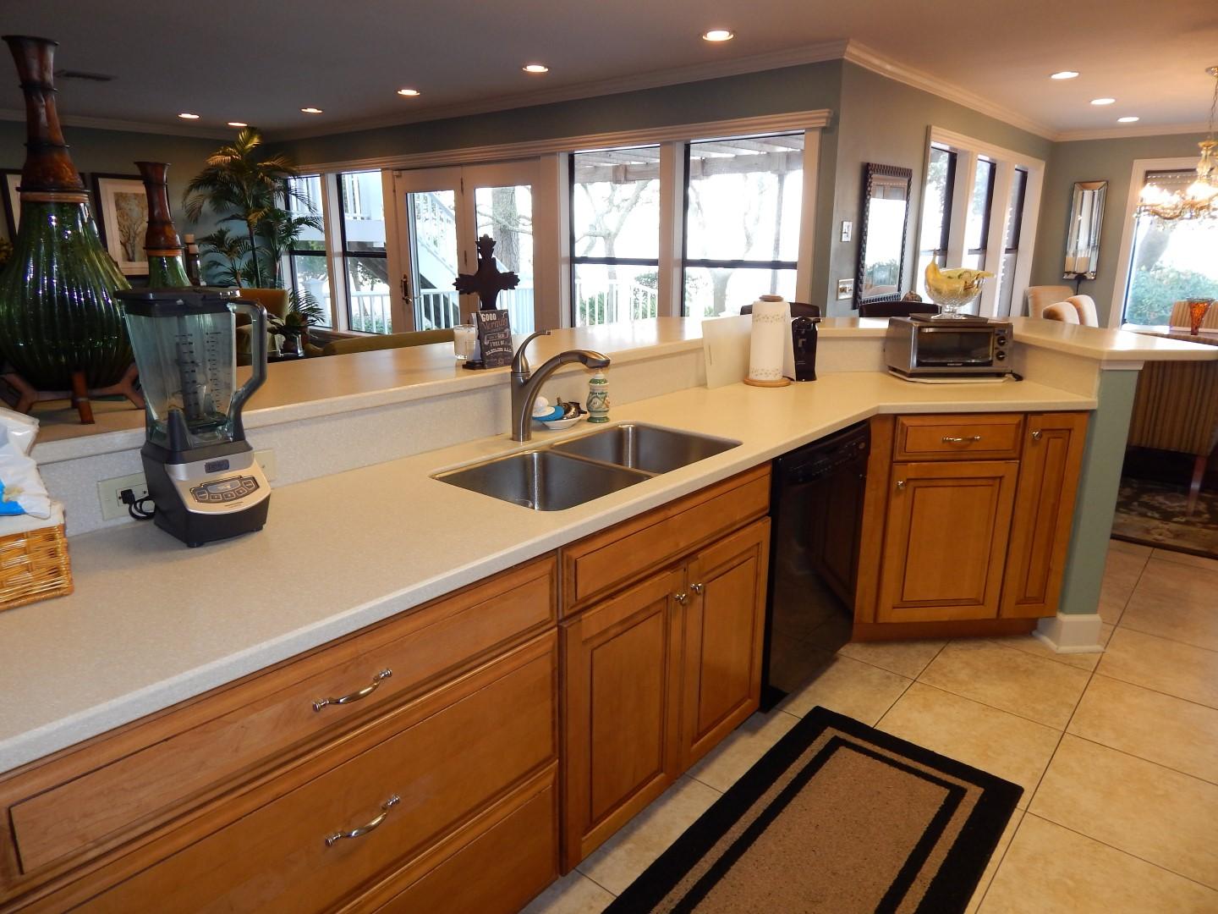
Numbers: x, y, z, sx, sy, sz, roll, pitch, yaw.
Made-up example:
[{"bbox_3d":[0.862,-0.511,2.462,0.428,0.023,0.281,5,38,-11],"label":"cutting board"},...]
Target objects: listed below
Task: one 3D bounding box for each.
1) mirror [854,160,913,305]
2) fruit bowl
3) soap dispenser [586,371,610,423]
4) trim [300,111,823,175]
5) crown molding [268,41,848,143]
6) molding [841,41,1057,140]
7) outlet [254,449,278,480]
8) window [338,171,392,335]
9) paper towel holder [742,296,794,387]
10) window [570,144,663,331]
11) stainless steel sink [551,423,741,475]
[{"bbox_3d":[1.686,-1.359,4.983,0.045,0.800,0.680,12,19,38],"label":"mirror"},{"bbox_3d":[1.455,-0.695,3.352,0.256,0.218,0.256,12,19,38],"label":"fruit bowl"},{"bbox_3d":[-0.032,-0.190,2.389,0.068,0.170,0.068,0,15,0],"label":"soap dispenser"},{"bbox_3d":[-0.963,-2.329,6.203,5.670,0.095,0.065,12,19,38],"label":"trim"},{"bbox_3d":[-1.088,-2.672,6.206,6.200,0.087,0.085,12,19,38],"label":"crown molding"},{"bbox_3d":[2.827,-2.642,6.124,0.085,0.082,4.930,12,19,38],"label":"molding"},{"bbox_3d":[-0.751,0.029,1.701,0.008,0.070,0.114,12,19,38],"label":"outlet"},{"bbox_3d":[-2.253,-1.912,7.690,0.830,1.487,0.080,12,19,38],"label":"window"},{"bbox_3d":[0.570,-0.419,2.940,0.183,0.315,0.183,0,15,0],"label":"paper towel holder"},{"bbox_3d":[0.042,-1.413,5.695,0.850,1.400,0.100,12,19,38],"label":"window"},{"bbox_3d":[0.093,0.052,2.196,0.410,0.195,0.400,12,19,38],"label":"stainless steel sink"}]

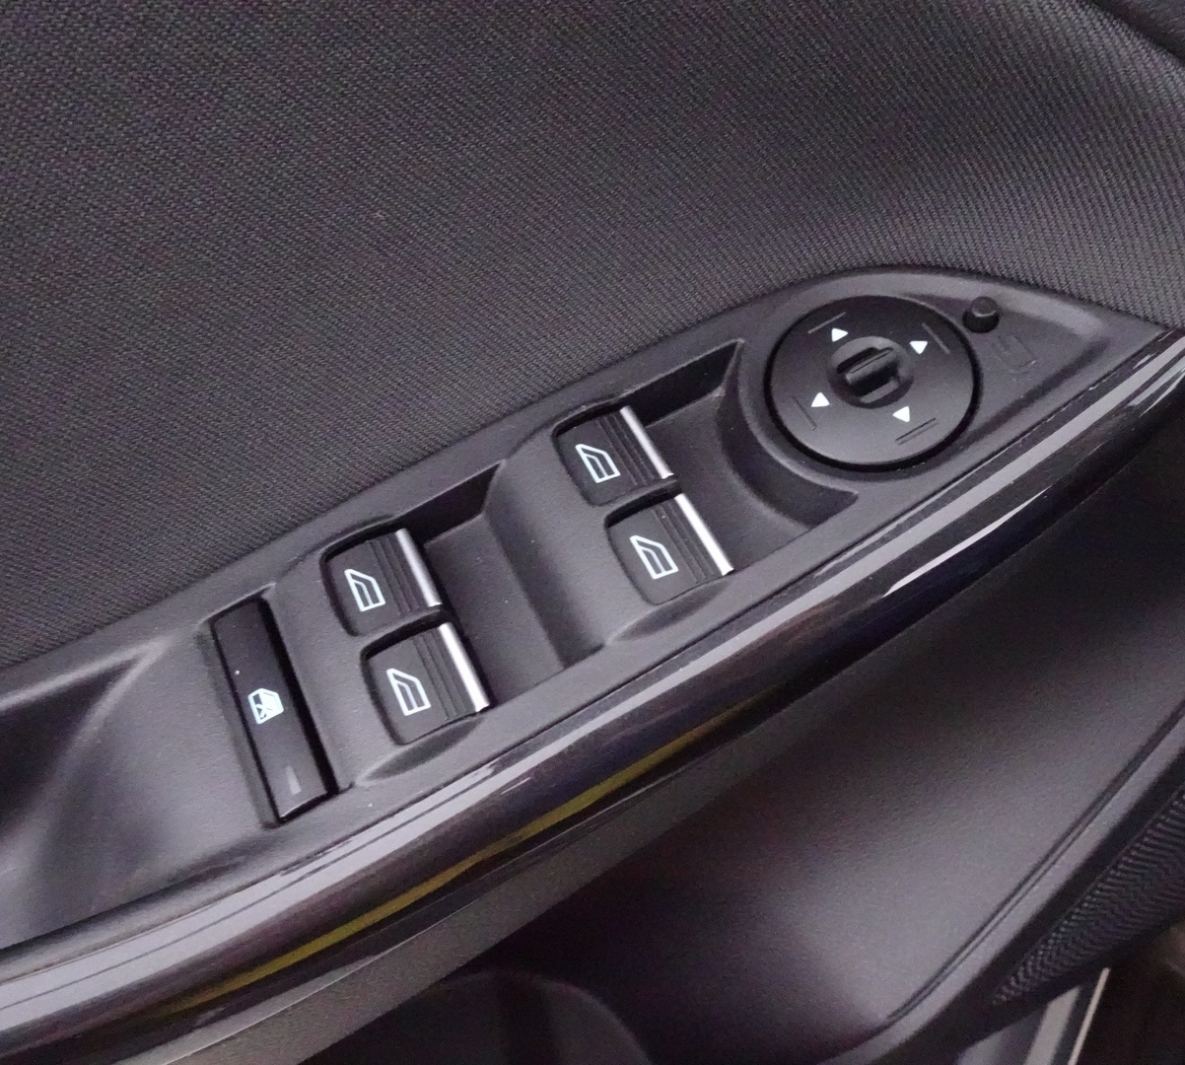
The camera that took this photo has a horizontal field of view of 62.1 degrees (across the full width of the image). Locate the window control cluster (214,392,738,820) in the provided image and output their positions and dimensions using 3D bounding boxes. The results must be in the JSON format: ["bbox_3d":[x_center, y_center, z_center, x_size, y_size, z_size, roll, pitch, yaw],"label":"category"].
[{"bbox_3d":[-0.027,0.016,0.220,0.107,0.016,0.049,-29,65,-3],"label":"window control cluster"}]

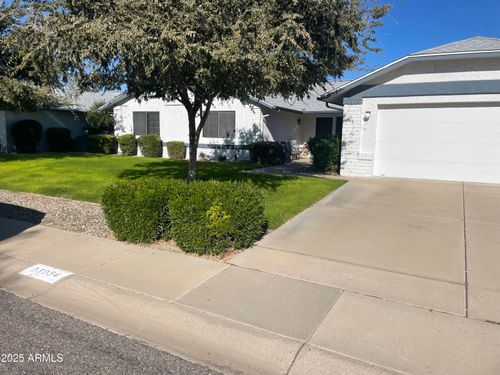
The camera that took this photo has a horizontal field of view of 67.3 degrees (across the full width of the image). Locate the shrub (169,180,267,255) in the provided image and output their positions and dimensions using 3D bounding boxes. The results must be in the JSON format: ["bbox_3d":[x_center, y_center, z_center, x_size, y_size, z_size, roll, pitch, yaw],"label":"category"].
[{"bbox_3d":[-0.476,0.421,6.001,1.380,0.940,1.300,1,9,0],"label":"shrub"}]

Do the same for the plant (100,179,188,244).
[{"bbox_3d":[-1.755,0.361,6.379,1.280,0.910,1.220,5,10,28],"label":"plant"}]

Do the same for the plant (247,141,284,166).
[{"bbox_3d":[0.679,-1.393,14.655,1.400,0.890,1.200,5,10,28],"label":"plant"}]

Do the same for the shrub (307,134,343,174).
[{"bbox_3d":[2.535,-1.092,12.168,1.200,1.210,1.200,5,10,28],"label":"shrub"}]

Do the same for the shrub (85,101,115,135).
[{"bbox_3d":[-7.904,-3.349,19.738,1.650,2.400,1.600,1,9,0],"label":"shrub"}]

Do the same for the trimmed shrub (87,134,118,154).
[{"bbox_3d":[-7.121,-2.095,18.206,1.500,0.960,1.200,5,10,28],"label":"trimmed shrub"}]

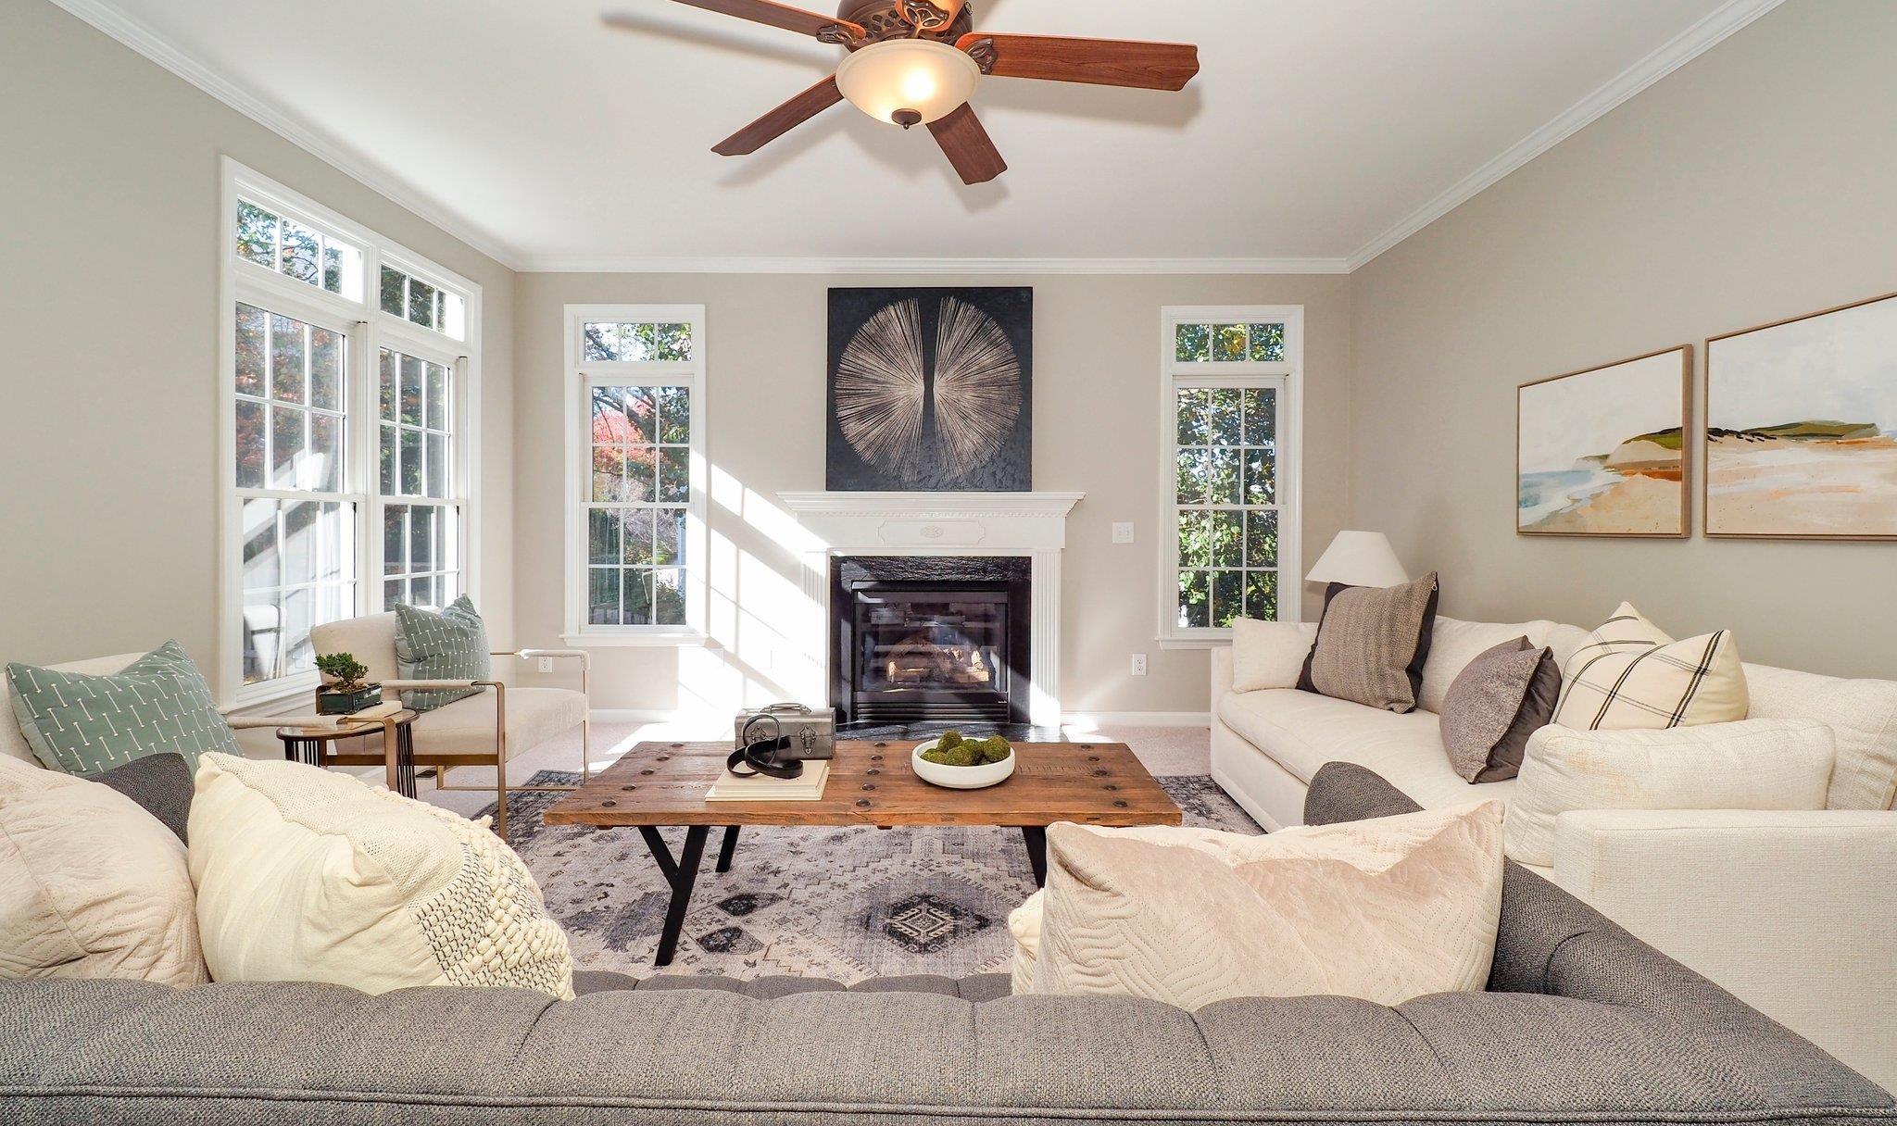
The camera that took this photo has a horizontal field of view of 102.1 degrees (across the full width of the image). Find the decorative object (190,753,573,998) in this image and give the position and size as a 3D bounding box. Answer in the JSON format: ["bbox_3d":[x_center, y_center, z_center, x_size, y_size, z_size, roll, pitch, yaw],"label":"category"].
[{"bbox_3d":[-0.705,0.475,0.950,0.480,0.470,0.190,1,24,34],"label":"decorative object"}]

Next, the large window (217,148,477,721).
[{"bbox_3d":[-2.510,-0.485,3.360,0.110,1.900,1.460,0,2,0],"label":"large window"}]

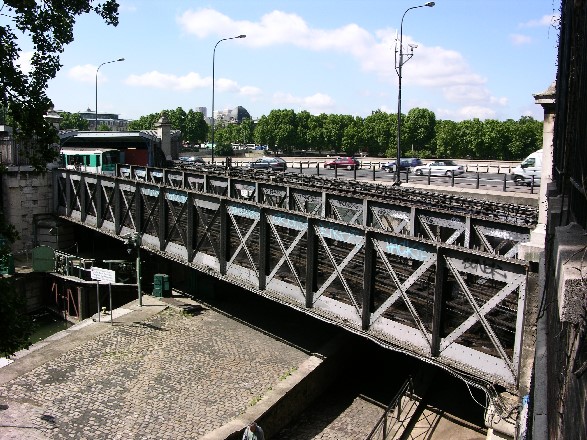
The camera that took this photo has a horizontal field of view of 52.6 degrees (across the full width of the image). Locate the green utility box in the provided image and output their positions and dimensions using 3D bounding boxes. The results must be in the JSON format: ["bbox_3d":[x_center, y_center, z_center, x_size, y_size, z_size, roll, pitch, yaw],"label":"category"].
[{"bbox_3d":[-7.712,3.900,34.800,0.800,1.380,0.700,4,8,20],"label":"green utility box"}]

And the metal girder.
[{"bbox_3d":[-4.501,0.300,24.141,0.550,2.850,30.217,-7,12,-39],"label":"metal girder"}]

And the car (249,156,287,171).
[{"bbox_3d":[-2.808,-6.065,64.000,4.100,1.450,1.700,6,9,36],"label":"car"}]

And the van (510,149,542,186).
[{"bbox_3d":[17.873,-3.519,40.421,5.400,2.550,2.000,5,8,30],"label":"van"}]

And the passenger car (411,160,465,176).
[{"bbox_3d":[13.017,-4.611,53.500,4.400,1.400,1.730,4,8,25],"label":"passenger car"}]

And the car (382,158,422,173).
[{"bbox_3d":[11.782,-5.935,64.500,4.200,1.560,1.720,5,8,28],"label":"car"}]

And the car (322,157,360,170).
[{"bbox_3d":[5.333,-6.193,65.500,3.900,1.430,1.660,4,8,24],"label":"car"}]

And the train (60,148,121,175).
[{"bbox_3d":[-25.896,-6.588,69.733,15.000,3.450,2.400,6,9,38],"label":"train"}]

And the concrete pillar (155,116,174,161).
[{"bbox_3d":[-13.583,-8.620,62.000,1.300,5.000,1.300,-5,9,-40],"label":"concrete pillar"}]

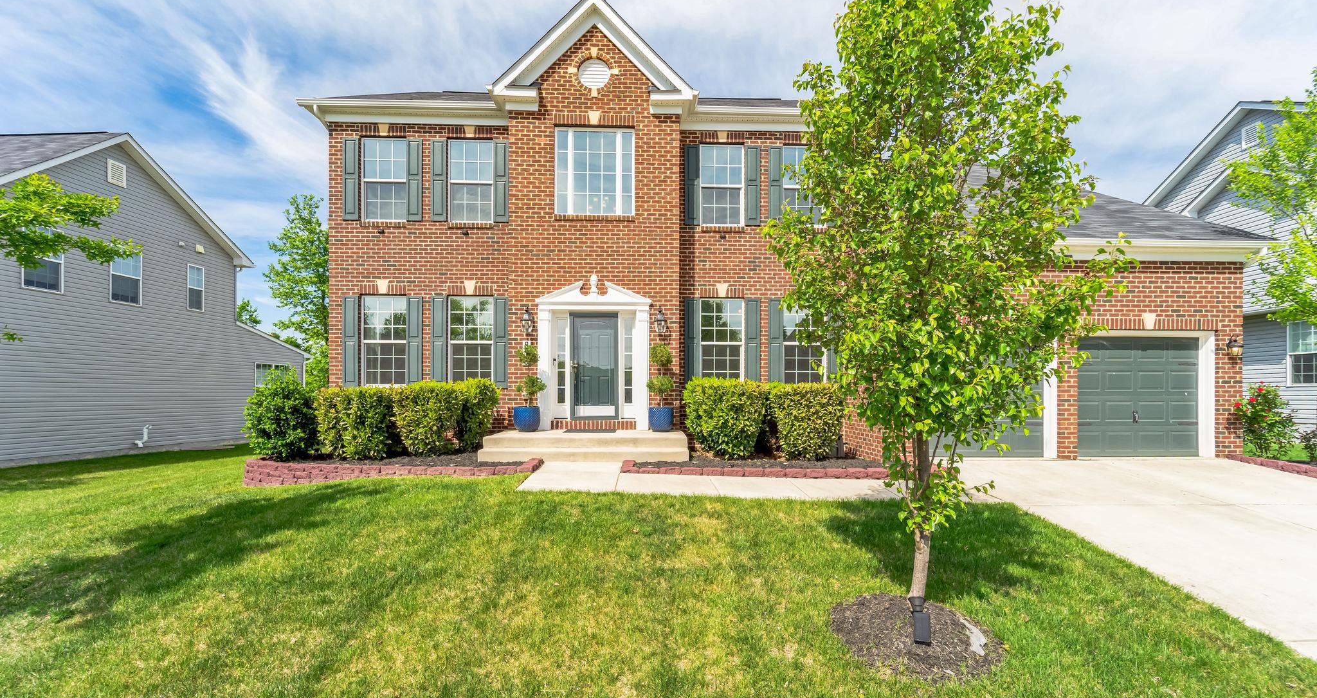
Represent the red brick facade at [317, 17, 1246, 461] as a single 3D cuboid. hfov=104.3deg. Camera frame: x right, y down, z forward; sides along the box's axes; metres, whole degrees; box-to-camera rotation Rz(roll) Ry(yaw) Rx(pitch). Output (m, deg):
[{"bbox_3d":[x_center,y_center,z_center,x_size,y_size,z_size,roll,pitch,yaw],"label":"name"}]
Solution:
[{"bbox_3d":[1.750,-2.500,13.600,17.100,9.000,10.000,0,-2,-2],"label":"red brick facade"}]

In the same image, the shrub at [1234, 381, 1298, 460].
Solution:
[{"bbox_3d":[10.300,1.220,8.750,1.060,1.310,1.000,0,-2,-2],"label":"shrub"}]

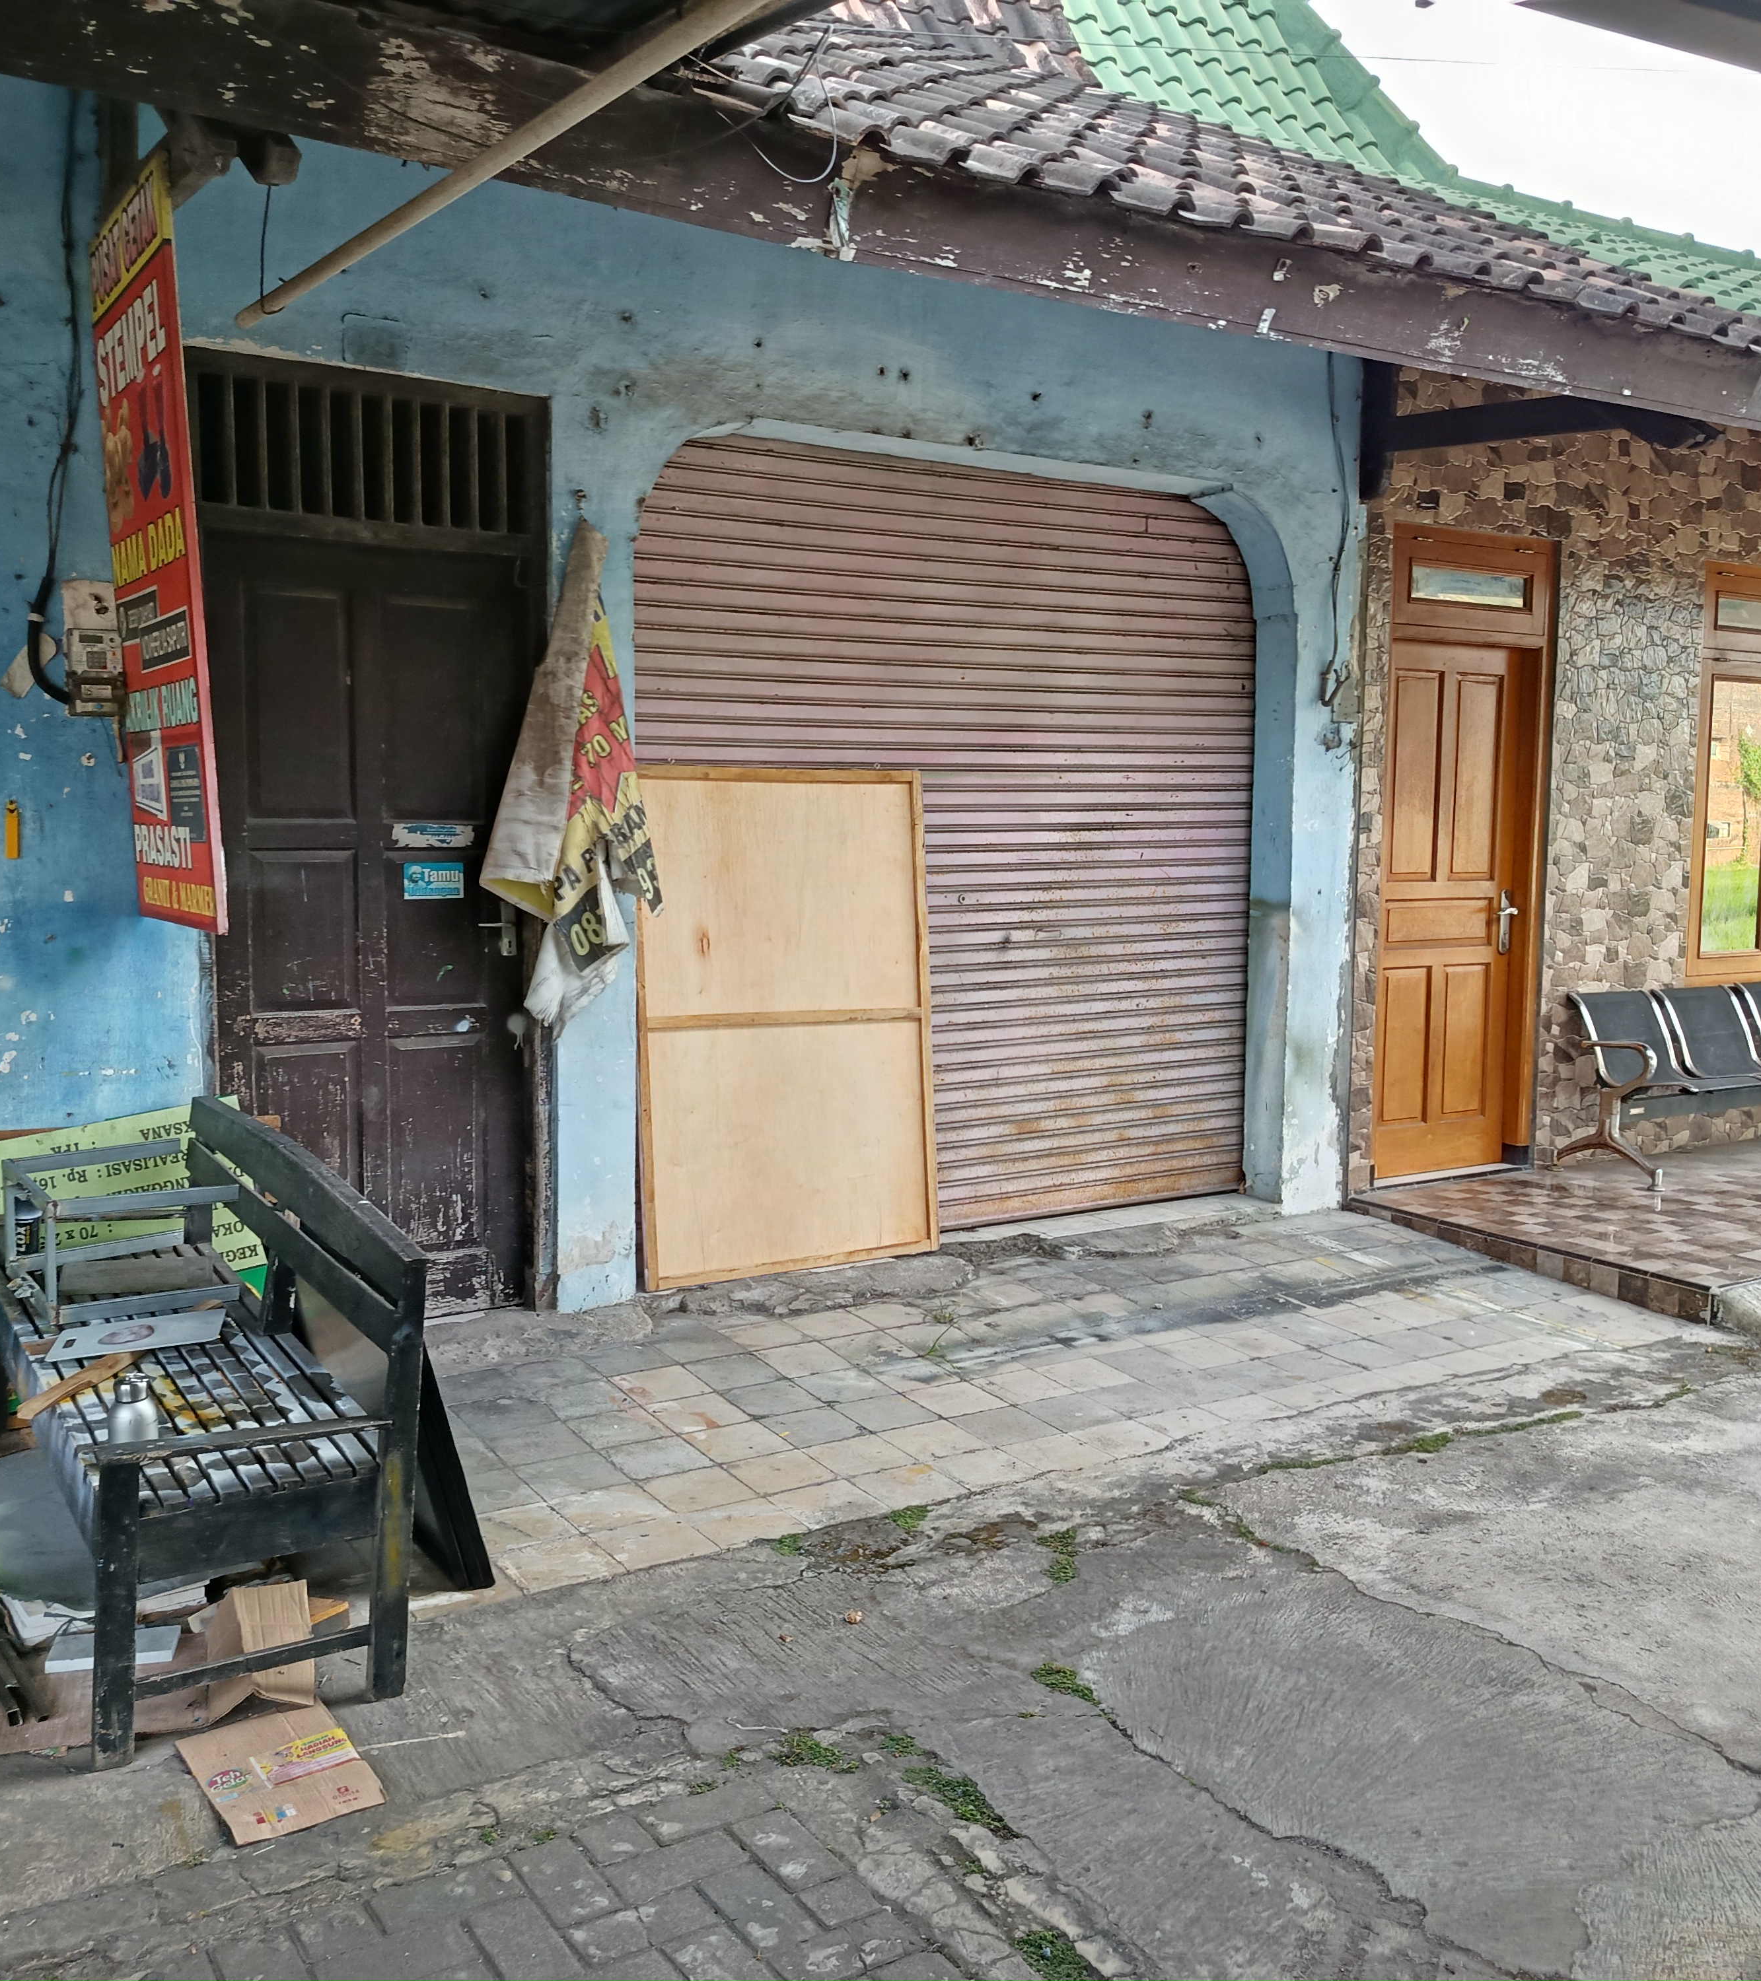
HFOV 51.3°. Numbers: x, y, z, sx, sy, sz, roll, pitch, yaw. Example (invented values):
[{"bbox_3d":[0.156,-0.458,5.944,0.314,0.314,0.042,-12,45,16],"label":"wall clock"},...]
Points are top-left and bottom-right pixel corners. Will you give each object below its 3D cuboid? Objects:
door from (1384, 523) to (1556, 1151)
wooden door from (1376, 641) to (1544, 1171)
[{"bbox_3d":[2.270,-0.523,7.258,0.950,2.510,0.130,-2,6,-32],"label":"door"},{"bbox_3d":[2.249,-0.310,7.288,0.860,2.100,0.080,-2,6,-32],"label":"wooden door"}]

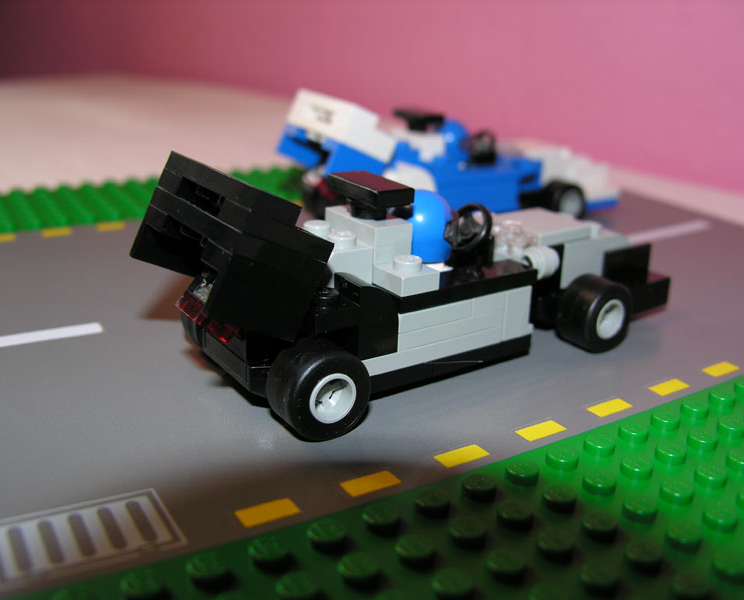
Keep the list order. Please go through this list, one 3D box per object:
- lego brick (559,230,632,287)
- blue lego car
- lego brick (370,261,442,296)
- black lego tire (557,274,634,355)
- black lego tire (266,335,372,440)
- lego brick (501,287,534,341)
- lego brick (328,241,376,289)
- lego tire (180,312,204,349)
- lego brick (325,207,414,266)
[{"bbox_3d":[0.043,-0.010,0.176,0.021,0.010,0.016,-11,23,-32],"label":"lego brick"},{"bbox_3d":[0.027,-0.044,0.249,0.109,0.042,0.042,-9,22,-28],"label":"blue lego car"},{"bbox_3d":[0.006,-0.004,0.135,0.008,0.003,0.008,-11,23,-32],"label":"lego brick"},{"bbox_3d":[0.045,0.003,0.163,0.014,0.014,0.009,-11,23,-32],"label":"black lego tire"},{"bbox_3d":[-0.008,0.014,0.127,0.014,0.014,0.009,-11,23,-32],"label":"black lego tire"},{"bbox_3d":[0.025,0.001,0.151,0.008,0.010,0.008,-11,23,-32],"label":"lego brick"},{"bbox_3d":[-0.008,-0.007,0.140,0.008,0.008,0.016,-11,23,-32],"label":"lego brick"},{"bbox_3d":[-0.026,0.005,0.151,0.014,0.014,0.009,-11,23,-32],"label":"lego tire"},{"bbox_3d":[-0.001,-0.012,0.143,0.008,0.007,0.016,-11,23,-32],"label":"lego brick"}]

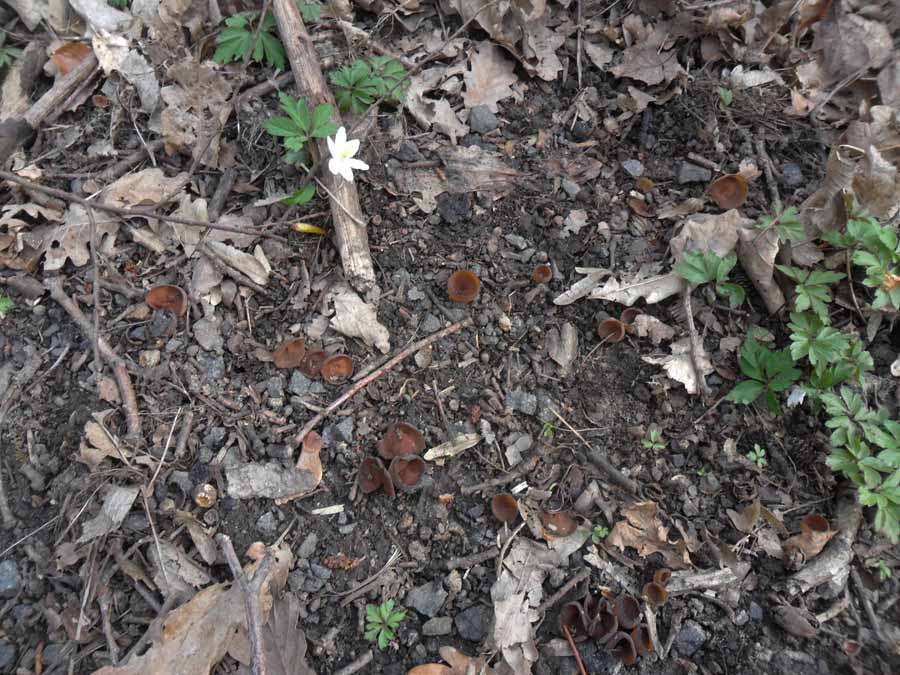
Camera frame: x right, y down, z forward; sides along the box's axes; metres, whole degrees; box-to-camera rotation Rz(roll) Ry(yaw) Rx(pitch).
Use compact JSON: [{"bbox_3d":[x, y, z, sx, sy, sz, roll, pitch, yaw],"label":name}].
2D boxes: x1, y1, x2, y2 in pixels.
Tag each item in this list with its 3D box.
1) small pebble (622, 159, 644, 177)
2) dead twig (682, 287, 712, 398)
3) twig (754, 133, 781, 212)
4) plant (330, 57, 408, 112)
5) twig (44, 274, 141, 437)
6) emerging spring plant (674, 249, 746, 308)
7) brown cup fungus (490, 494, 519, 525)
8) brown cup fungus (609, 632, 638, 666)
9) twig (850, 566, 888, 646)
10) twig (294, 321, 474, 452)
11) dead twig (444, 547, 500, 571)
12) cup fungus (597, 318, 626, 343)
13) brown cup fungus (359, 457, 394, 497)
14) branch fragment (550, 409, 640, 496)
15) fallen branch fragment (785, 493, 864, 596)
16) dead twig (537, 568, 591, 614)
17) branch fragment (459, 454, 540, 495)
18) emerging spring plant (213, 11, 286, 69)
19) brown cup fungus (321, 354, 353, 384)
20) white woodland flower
[{"bbox_3d":[0.168,-0.156,0.644,0.020,0.010,0.015,0,60,0],"label":"small pebble"},{"bbox_3d":[0.176,0.001,0.502,0.008,0.008,0.089,3,58,2],"label":"dead twig"},{"bbox_3d":[0.291,-0.153,0.644,0.009,0.008,0.092,1,60,0],"label":"twig"},{"bbox_3d":[-0.079,-0.246,0.684,0.076,0.032,0.055,0,60,0],"label":"plant"},{"bbox_3d":[-0.259,0.008,0.515,0.020,0.014,0.169,-32,62,-19],"label":"twig"},{"bbox_3d":[0.191,-0.043,0.517,0.047,0.033,0.042,0,58,0],"label":"emerging spring plant"},{"bbox_3d":[0.037,0.118,0.483,0.019,0.014,0.018,0,60,0],"label":"brown cup fungus"},{"bbox_3d":[0.099,0.179,0.402,0.018,0.011,0.018,2,77,-10],"label":"brown cup fungus"},{"bbox_3d":[0.246,0.157,0.412,0.005,0.005,0.042,-6,58,-4],"label":"twig"},{"bbox_3d":[-0.043,0.030,0.492,0.152,0.008,0.007,-35,64,-20],"label":"twig"},{"bbox_3d":[0.015,0.148,0.471,0.035,0.006,0.006,-12,61,-7],"label":"dead twig"},{"bbox_3d":[0.121,-0.005,0.524,0.021,0.013,0.021,-3,62,5],"label":"cup fungus"},{"bbox_3d":[-0.048,0.091,0.461,0.024,0.015,0.024,0,77,0],"label":"brown cup fungus"},{"bbox_3d":[0.103,0.081,0.507,0.010,0.010,0.085,-37,66,-19],"label":"branch fragment"},{"bbox_3d":[0.256,0.141,0.467,0.032,0.020,0.087,38,67,20],"label":"fallen branch fragment"},{"bbox_3d":[0.067,0.150,0.417,0.037,0.005,0.005,-32,63,-18],"label":"dead twig"},{"bbox_3d":[0.033,0.091,0.465,0.056,0.007,0.006,-20,59,-13],"label":"branch fragment"},{"bbox_3d":[-0.190,-0.279,0.661,0.061,0.030,0.054,0,58,0],"label":"emerging spring plant"},{"bbox_3d":[-0.087,0.025,0.538,0.025,0.014,0.024,0,60,0],"label":"brown cup fungus"},{"bbox_3d":[-0.080,-0.144,0.551,0.036,0.018,0.036,12,87,-18],"label":"white woodland flower"}]

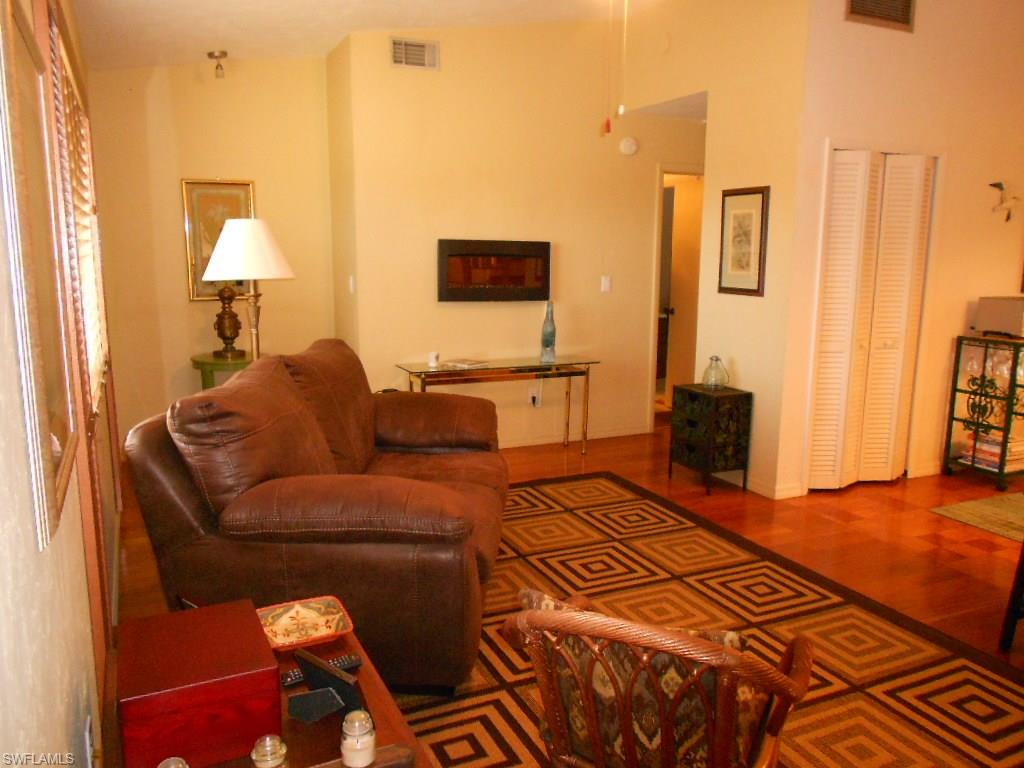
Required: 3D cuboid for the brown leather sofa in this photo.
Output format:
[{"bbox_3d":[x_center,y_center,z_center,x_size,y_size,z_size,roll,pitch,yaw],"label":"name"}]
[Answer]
[{"bbox_3d":[-0.600,0.350,3.453,1.140,1.000,2.000,1,10,2],"label":"brown leather sofa"}]

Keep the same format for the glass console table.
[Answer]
[{"bbox_3d":[-0.071,0.186,5.451,1.400,0.670,0.340,-4,10,-23],"label":"glass console table"}]

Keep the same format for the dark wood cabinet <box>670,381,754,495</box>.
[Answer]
[{"bbox_3d":[1.237,0.334,4.801,0.280,0.610,0.365,-4,10,-23],"label":"dark wood cabinet"}]

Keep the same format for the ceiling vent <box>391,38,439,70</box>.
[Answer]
[{"bbox_3d":[-0.624,-2.151,5.010,0.343,0.183,0.025,-4,10,-23],"label":"ceiling vent"}]

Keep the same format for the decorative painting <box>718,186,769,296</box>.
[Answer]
[{"bbox_3d":[1.402,-0.870,4.711,0.030,0.646,0.425,-4,10,-23],"label":"decorative painting"}]

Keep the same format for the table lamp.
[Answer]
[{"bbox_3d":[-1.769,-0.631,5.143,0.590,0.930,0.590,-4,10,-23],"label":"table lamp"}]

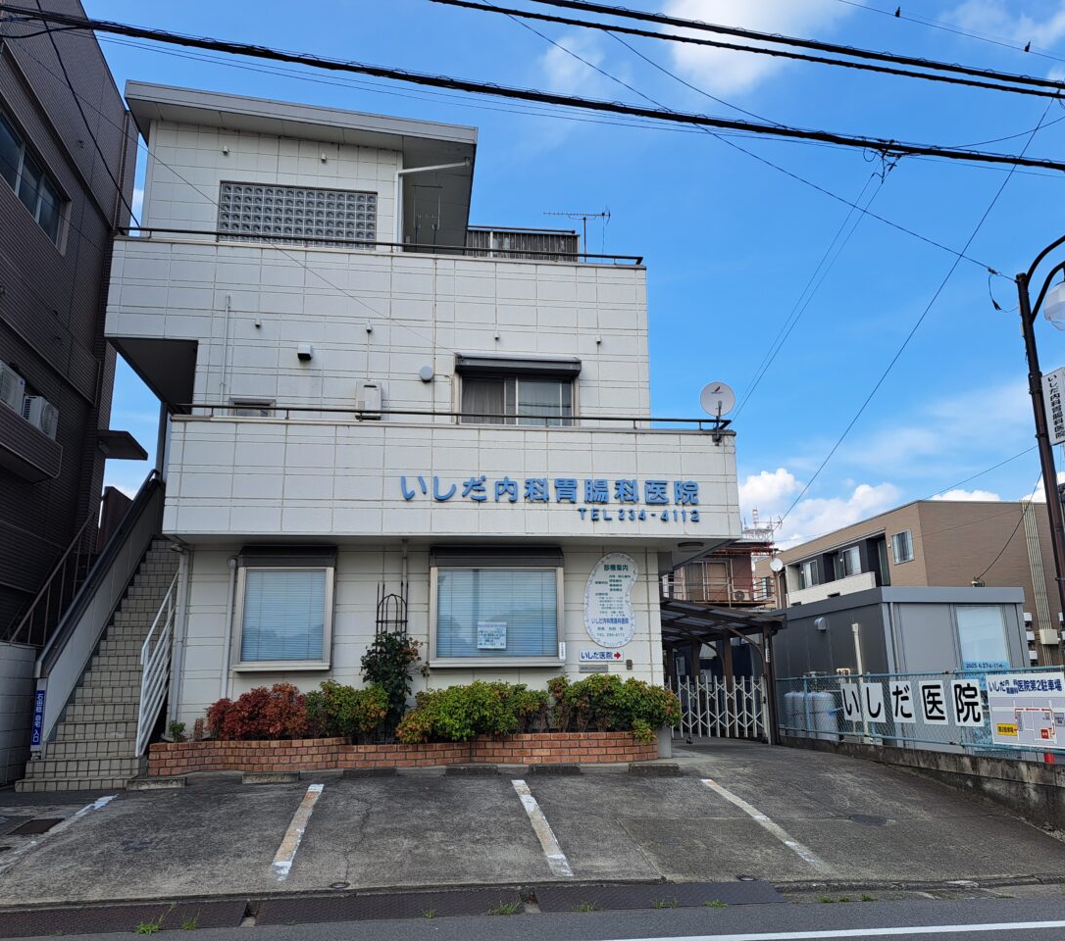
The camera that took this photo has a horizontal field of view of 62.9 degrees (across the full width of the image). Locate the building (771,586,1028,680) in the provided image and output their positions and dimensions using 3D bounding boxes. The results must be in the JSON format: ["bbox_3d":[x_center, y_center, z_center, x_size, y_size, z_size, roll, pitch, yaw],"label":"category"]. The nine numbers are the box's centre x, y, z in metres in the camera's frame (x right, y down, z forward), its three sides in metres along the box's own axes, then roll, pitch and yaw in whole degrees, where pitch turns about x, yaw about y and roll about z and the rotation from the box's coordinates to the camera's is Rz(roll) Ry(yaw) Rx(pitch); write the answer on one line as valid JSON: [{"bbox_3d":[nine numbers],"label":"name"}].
[{"bbox_3d":[6.132,3.818,15.804,2.420,2.790,5.500,1,-14,-9],"label":"building"}]

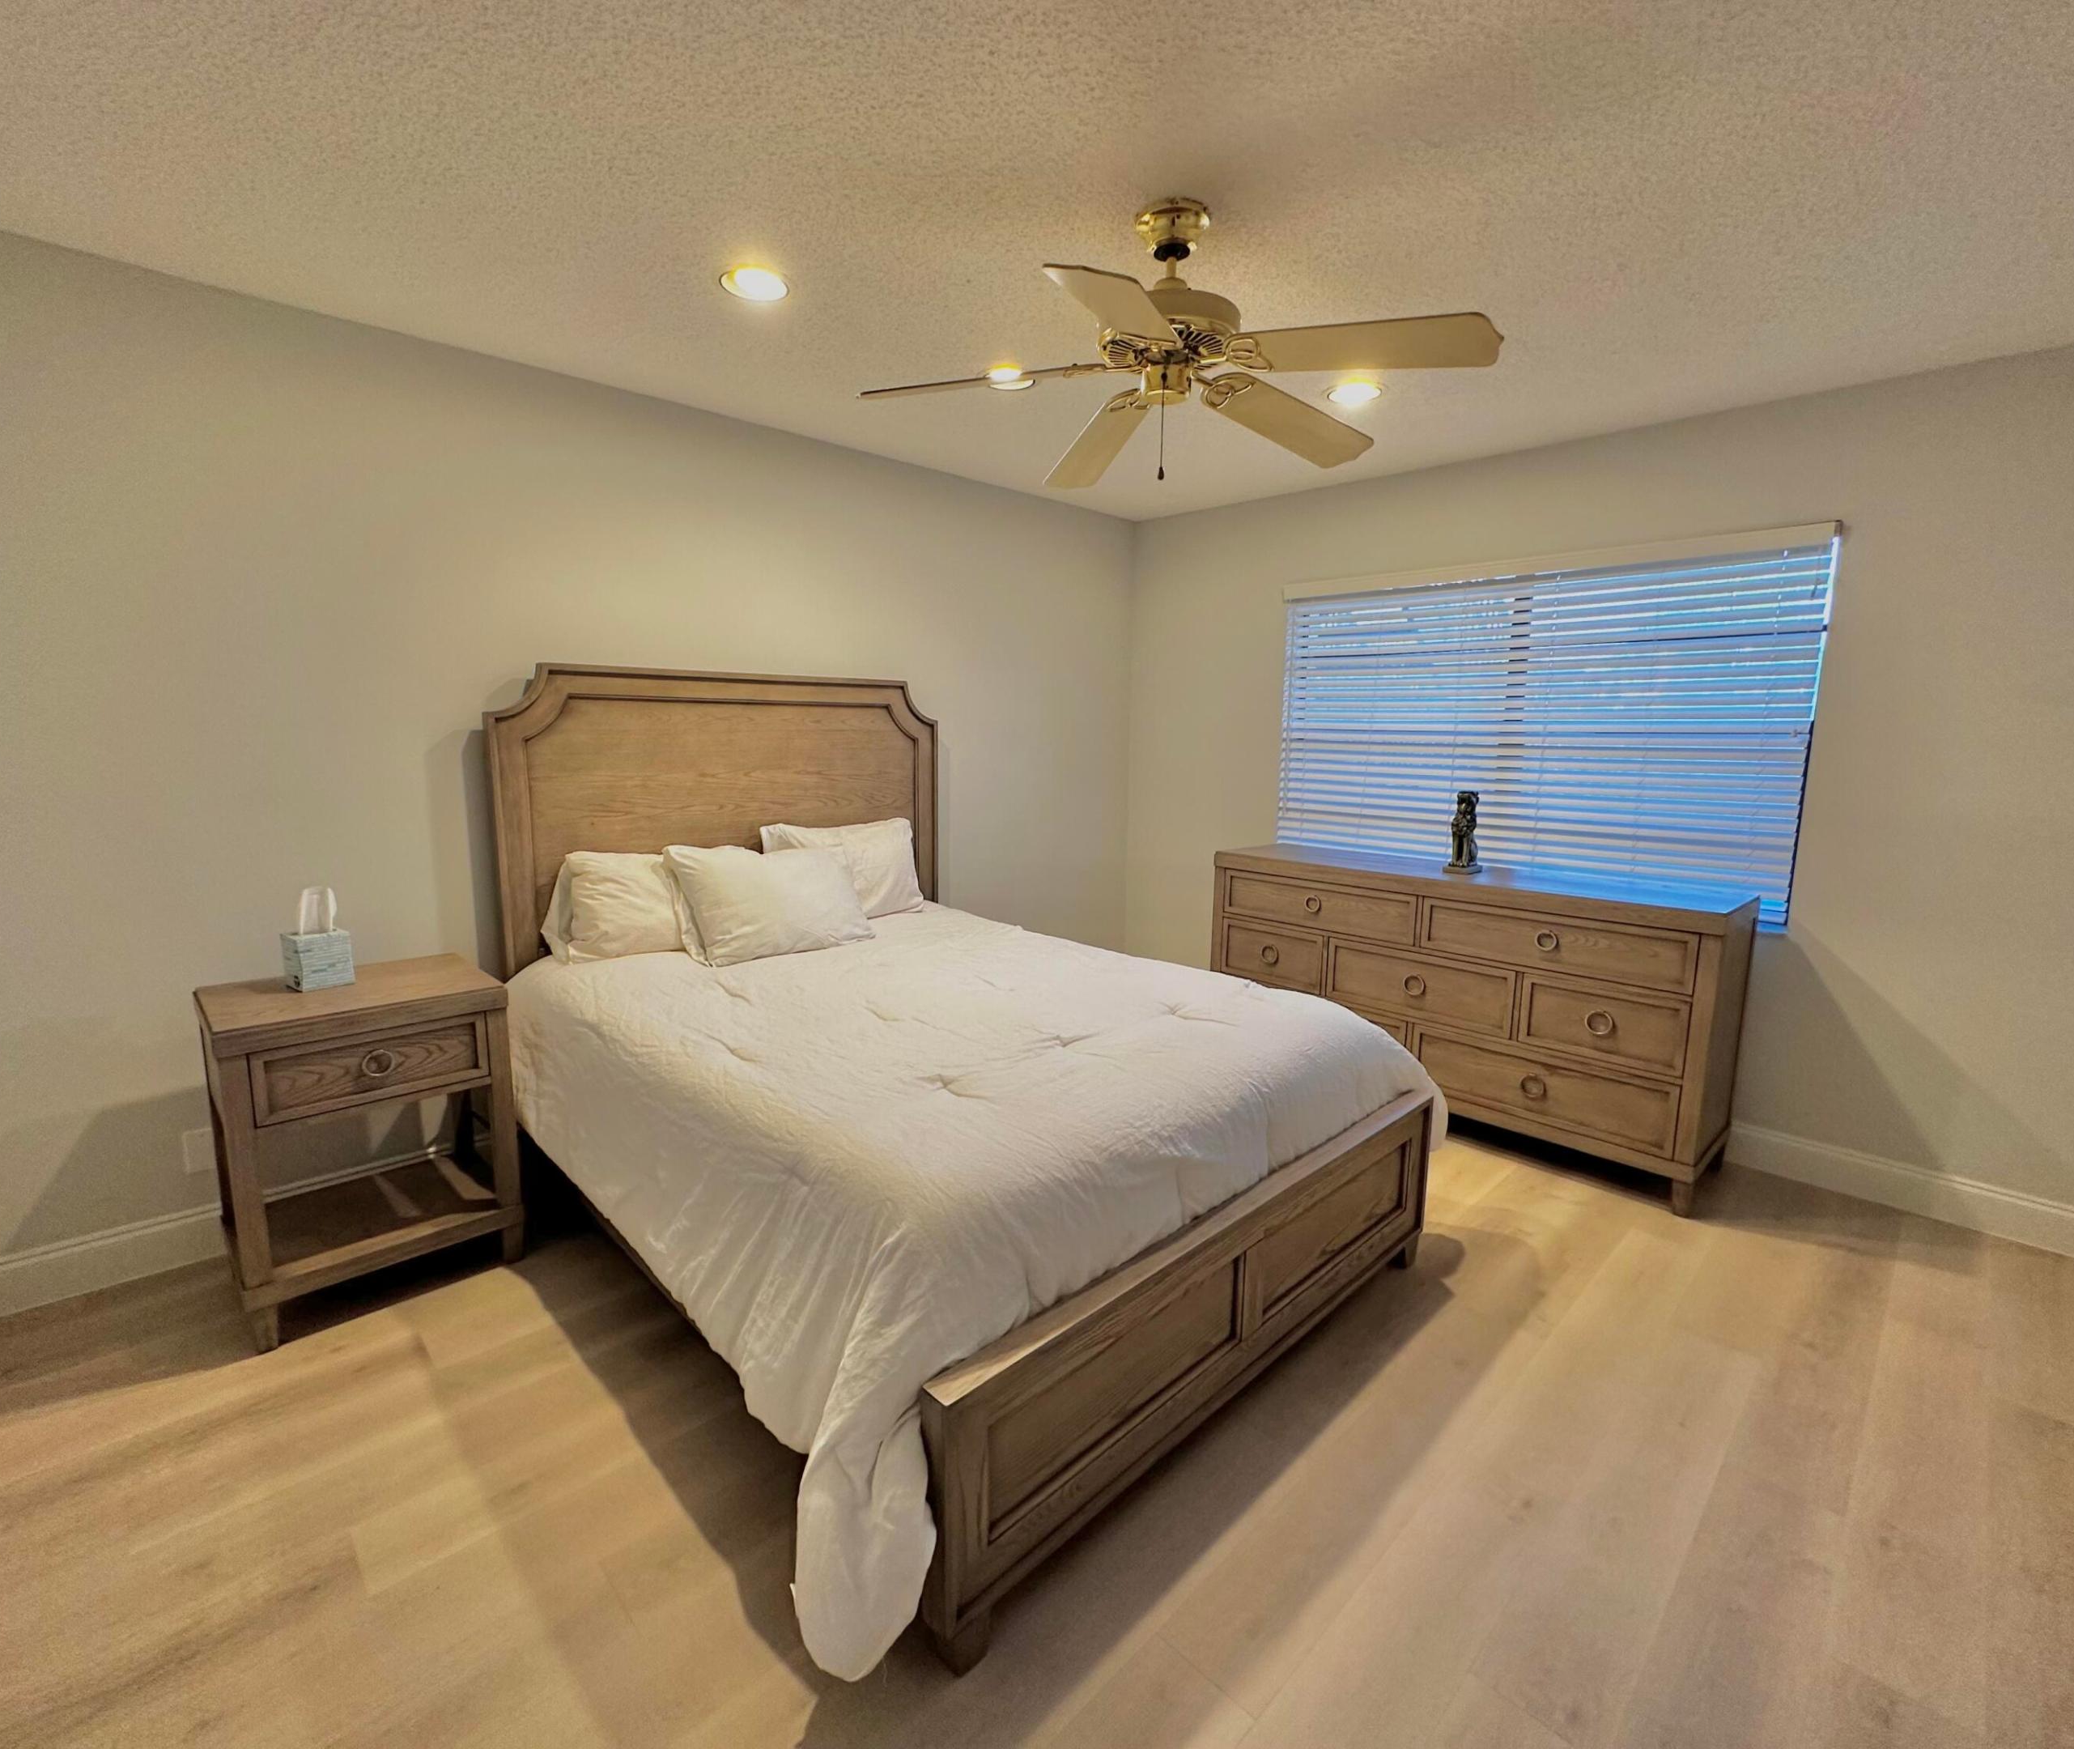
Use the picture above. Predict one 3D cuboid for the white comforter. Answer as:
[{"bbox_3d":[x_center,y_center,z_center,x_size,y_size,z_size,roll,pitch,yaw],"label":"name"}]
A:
[{"bbox_3d":[-0.257,0.617,2.637,1.876,0.710,2.016,-8,12,-44],"label":"white comforter"}]

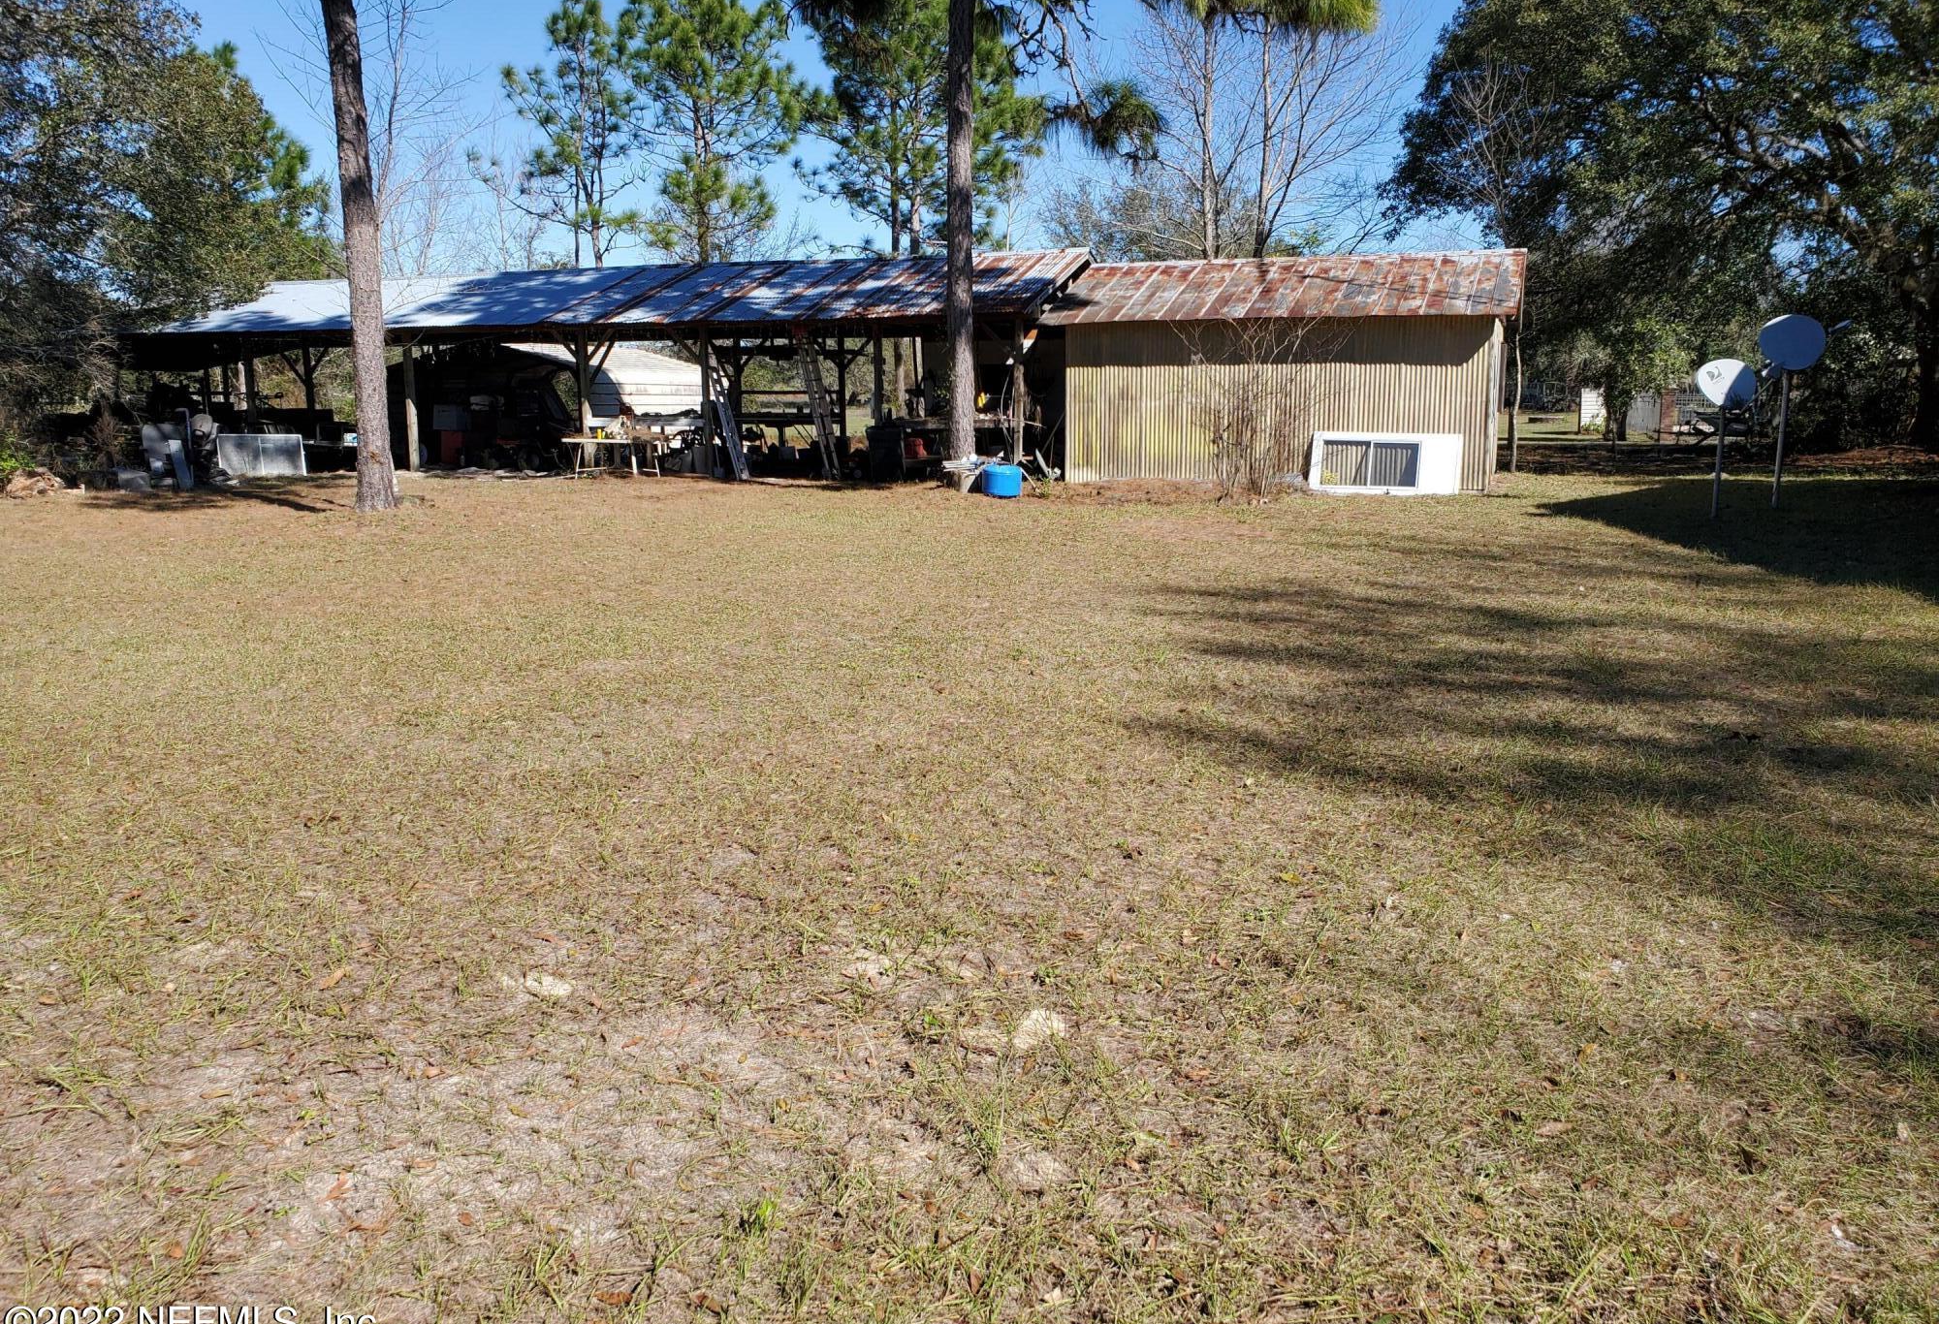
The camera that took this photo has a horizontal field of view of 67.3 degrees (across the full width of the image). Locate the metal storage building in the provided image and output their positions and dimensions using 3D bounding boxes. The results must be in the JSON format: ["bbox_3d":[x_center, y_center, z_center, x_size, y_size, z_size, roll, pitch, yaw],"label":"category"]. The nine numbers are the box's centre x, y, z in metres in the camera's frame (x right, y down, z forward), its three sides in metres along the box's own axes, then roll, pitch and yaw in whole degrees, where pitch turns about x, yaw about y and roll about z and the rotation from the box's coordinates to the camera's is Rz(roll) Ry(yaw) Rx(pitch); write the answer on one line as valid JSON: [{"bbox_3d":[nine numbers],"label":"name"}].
[{"bbox_3d":[5.200,-4.688,23.239,6.689,3.389,5.688,4,12,21],"label":"metal storage building"}]

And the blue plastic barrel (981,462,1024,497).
[{"bbox_3d":[0.456,-2.515,19.958,0.550,0.460,0.550,0,11,0],"label":"blue plastic barrel"}]

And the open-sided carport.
[{"bbox_3d":[-6.735,-5.530,27.410,18.678,3.630,5.370,4,12,21],"label":"open-sided carport"}]

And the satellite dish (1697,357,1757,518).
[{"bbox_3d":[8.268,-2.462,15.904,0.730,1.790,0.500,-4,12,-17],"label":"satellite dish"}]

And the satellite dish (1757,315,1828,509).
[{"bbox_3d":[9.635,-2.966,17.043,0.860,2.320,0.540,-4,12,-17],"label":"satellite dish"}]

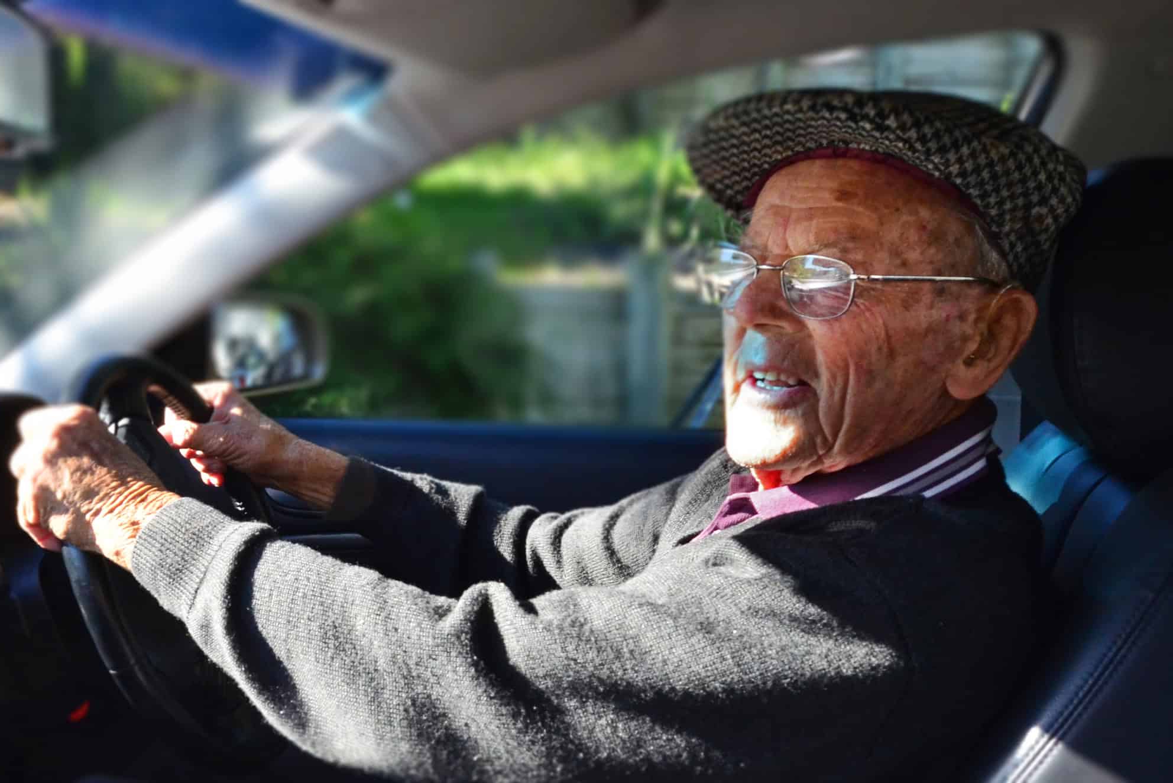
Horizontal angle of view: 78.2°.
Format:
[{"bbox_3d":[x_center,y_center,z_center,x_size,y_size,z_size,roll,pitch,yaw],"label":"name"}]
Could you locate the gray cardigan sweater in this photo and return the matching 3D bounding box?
[{"bbox_3d":[0.020,0.295,0.630,0.670,0.520,0.520,0,4,-5],"label":"gray cardigan sweater"}]

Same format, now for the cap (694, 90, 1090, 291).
[{"bbox_3d":[0.213,-0.145,0.530,0.280,0.120,0.215,7,1,-22],"label":"cap"}]

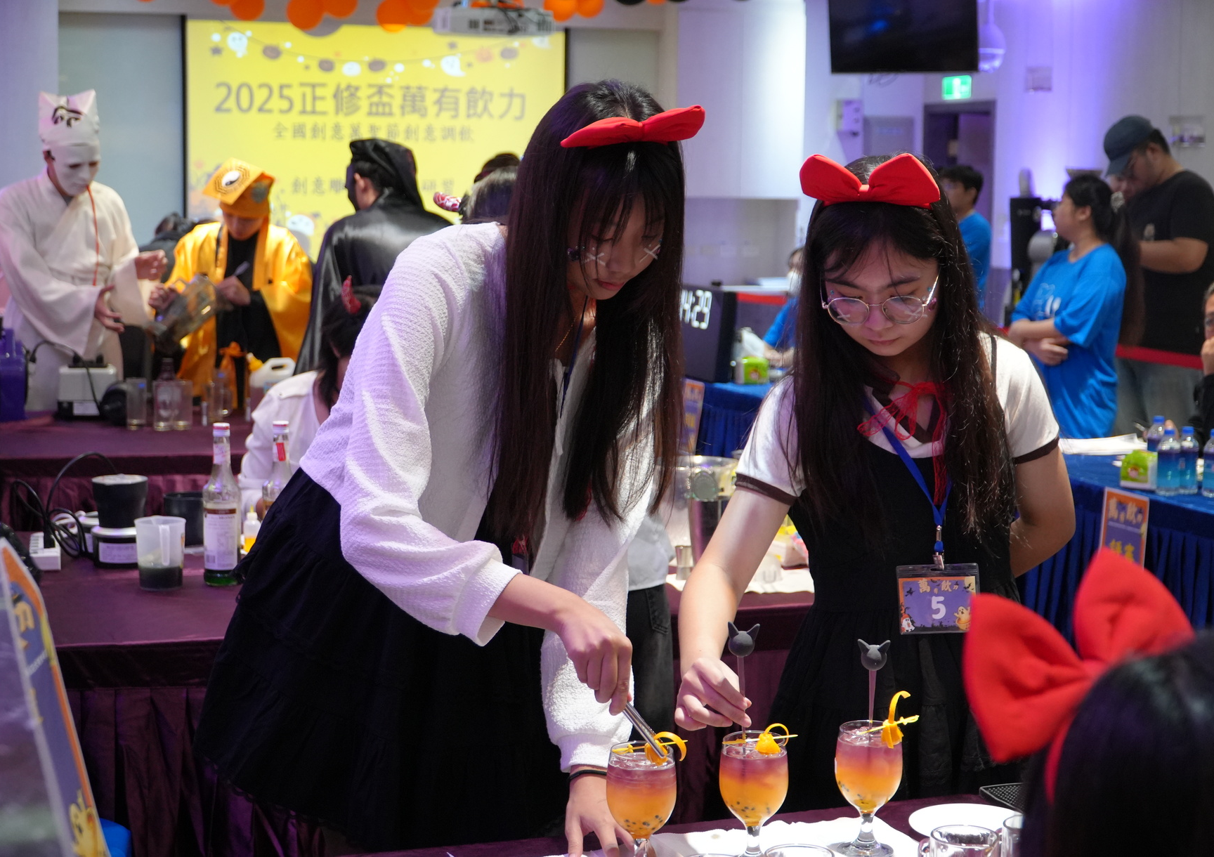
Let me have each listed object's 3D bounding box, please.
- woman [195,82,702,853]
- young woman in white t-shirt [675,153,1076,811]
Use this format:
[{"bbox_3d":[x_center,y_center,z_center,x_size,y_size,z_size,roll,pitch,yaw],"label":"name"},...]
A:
[{"bbox_3d":[-0.185,0.393,2.130,0.520,1.560,0.650,-4,7,-37],"label":"woman"},{"bbox_3d":[0.325,0.425,2.220,0.490,1.490,0.480,1,6,3],"label":"young woman in white t-shirt"}]

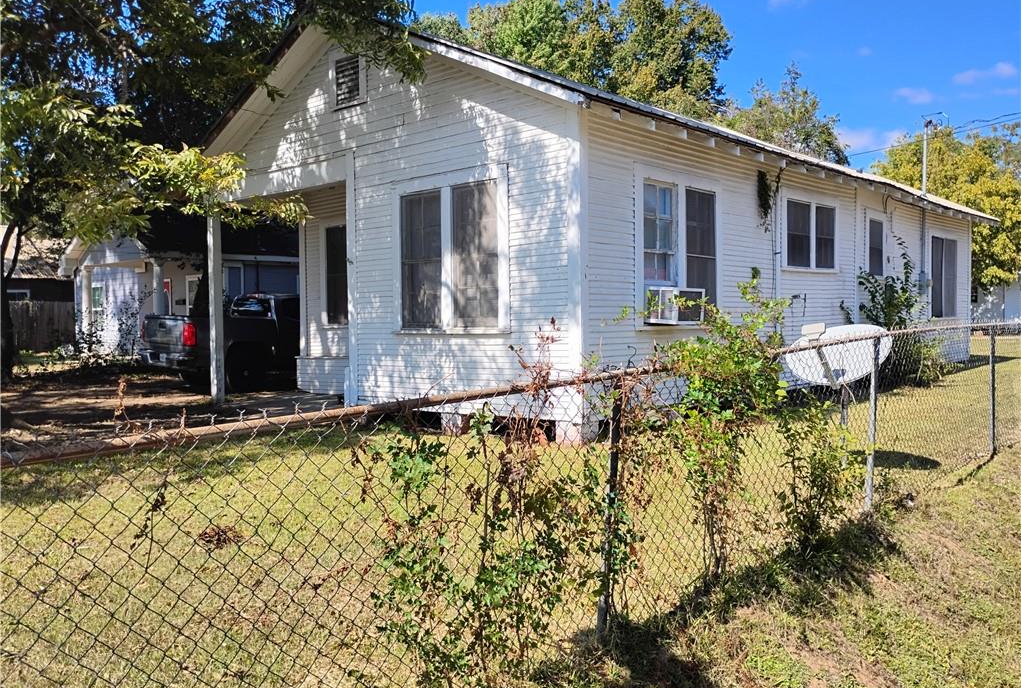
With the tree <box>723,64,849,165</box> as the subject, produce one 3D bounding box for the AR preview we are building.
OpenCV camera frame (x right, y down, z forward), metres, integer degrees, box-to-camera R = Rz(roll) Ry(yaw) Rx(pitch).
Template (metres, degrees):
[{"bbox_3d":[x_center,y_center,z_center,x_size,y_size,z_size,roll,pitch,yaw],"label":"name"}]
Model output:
[{"bbox_3d":[9.979,-4.920,30.000,6.000,10.400,6.000,0,2,18],"label":"tree"}]

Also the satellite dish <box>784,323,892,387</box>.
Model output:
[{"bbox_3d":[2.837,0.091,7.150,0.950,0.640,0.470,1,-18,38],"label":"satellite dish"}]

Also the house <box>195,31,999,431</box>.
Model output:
[{"bbox_3d":[2.673,-1.881,15.985,8.600,5.300,14.600,1,2,44],"label":"house"}]

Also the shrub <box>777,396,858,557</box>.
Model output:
[{"bbox_3d":[2.030,0.832,5.450,0.480,0.980,0.450,-2,2,-44],"label":"shrub"}]

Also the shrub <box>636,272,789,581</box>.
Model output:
[{"bbox_3d":[1.161,0.458,4.750,0.920,1.700,0.480,-2,2,-44],"label":"shrub"}]

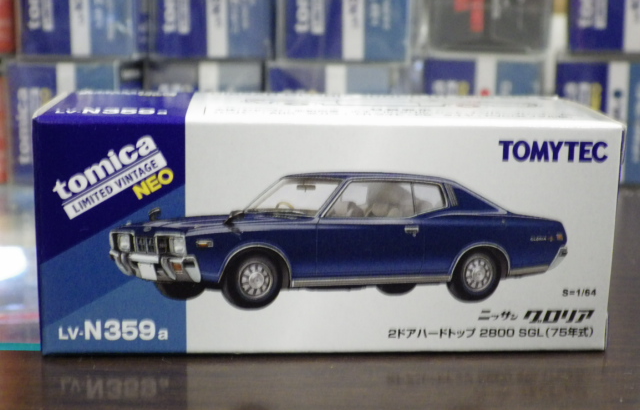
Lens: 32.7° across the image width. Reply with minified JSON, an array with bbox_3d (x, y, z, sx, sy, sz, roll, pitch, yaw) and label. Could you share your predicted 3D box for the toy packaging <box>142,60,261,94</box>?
[{"bbox_3d":[-0.040,-0.039,0.431,0.043,0.043,0.104,0,11,0],"label":"toy packaging"}]

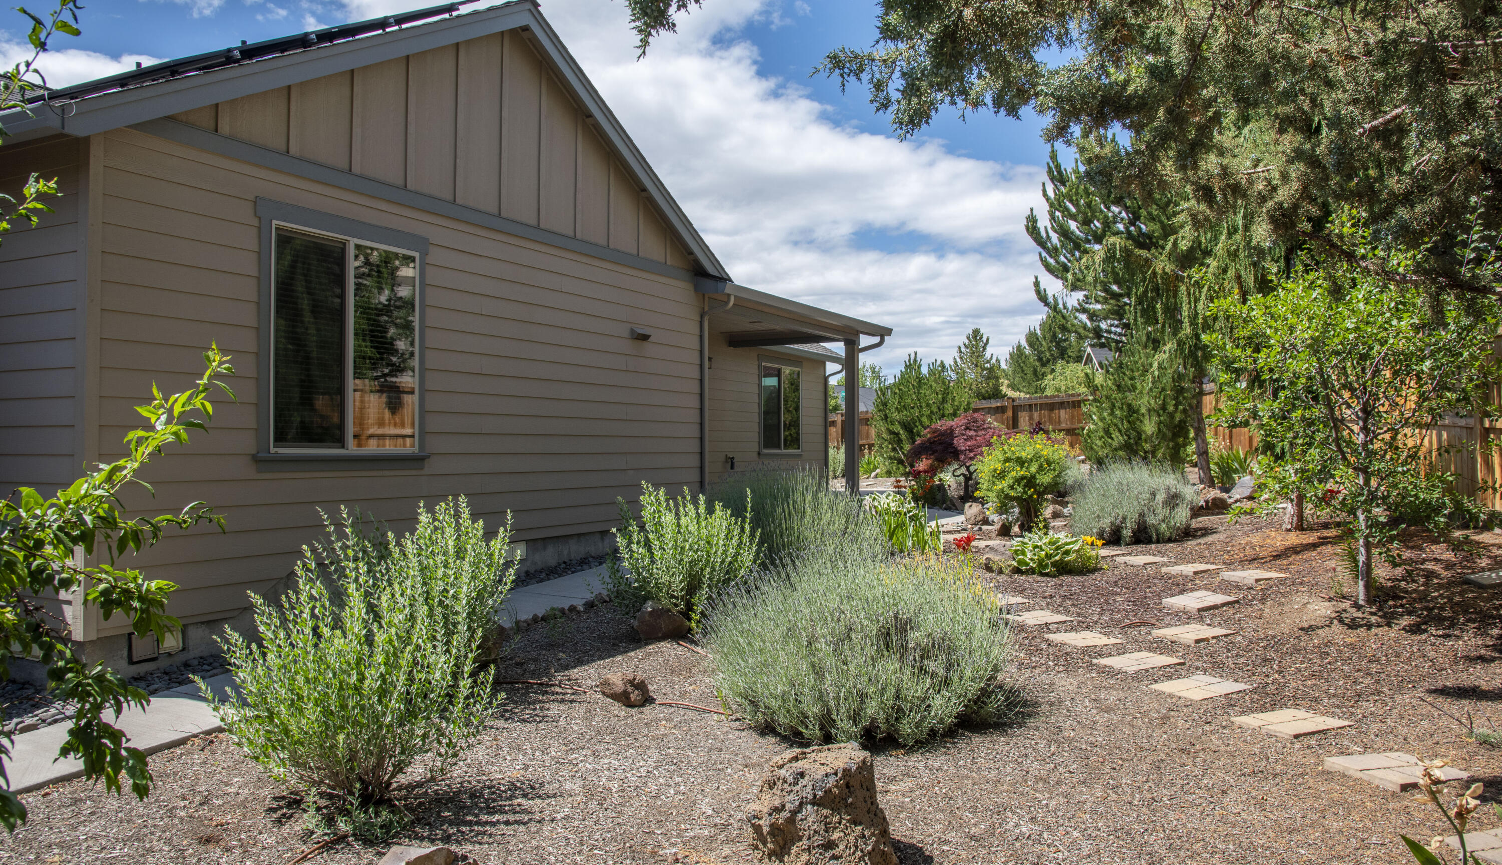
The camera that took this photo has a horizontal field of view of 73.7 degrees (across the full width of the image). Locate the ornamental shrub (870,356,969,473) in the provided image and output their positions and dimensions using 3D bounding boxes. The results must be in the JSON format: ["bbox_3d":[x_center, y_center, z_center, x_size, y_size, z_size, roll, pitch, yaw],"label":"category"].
[{"bbox_3d":[3.894,-0.388,23.000,2.350,2.861,2.300,0,-1,10],"label":"ornamental shrub"}]

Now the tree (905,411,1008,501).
[{"bbox_3d":[3.597,0.431,17.200,1.850,1.607,1.700,0,-1,12],"label":"tree"}]

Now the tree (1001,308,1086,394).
[{"bbox_3d":[9.463,-1.632,32.500,2.600,4.923,2.600,0,-1,16],"label":"tree"}]

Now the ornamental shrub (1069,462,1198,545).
[{"bbox_3d":[4.151,0.732,10.850,1.380,0.839,1.300,0,-1,21],"label":"ornamental shrub"}]

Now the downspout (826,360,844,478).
[{"bbox_3d":[1.919,-0.256,22.900,0.420,2.735,0.090,0,-1,29],"label":"downspout"}]

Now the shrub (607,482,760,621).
[{"bbox_3d":[-0.522,0.900,7.750,1.180,1.028,1.100,0,-1,-4],"label":"shrub"}]

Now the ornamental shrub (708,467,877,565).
[{"bbox_3d":[0.374,0.824,9.000,1.520,1.026,1.450,0,-1,2],"label":"ornamental shrub"}]

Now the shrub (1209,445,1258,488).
[{"bbox_3d":[8.149,0.564,16.900,0.820,0.712,0.800,0,-1,26],"label":"shrub"}]

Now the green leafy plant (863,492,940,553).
[{"bbox_3d":[1.630,0.955,10.800,0.850,0.630,0.700,0,-1,0],"label":"green leafy plant"}]

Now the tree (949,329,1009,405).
[{"bbox_3d":[7.521,-1.266,33.000,2.200,4.389,2.200,0,-1,13],"label":"tree"}]

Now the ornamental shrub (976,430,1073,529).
[{"bbox_3d":[3.282,0.570,12.100,1.190,1.153,1.150,0,-1,15],"label":"ornamental shrub"}]

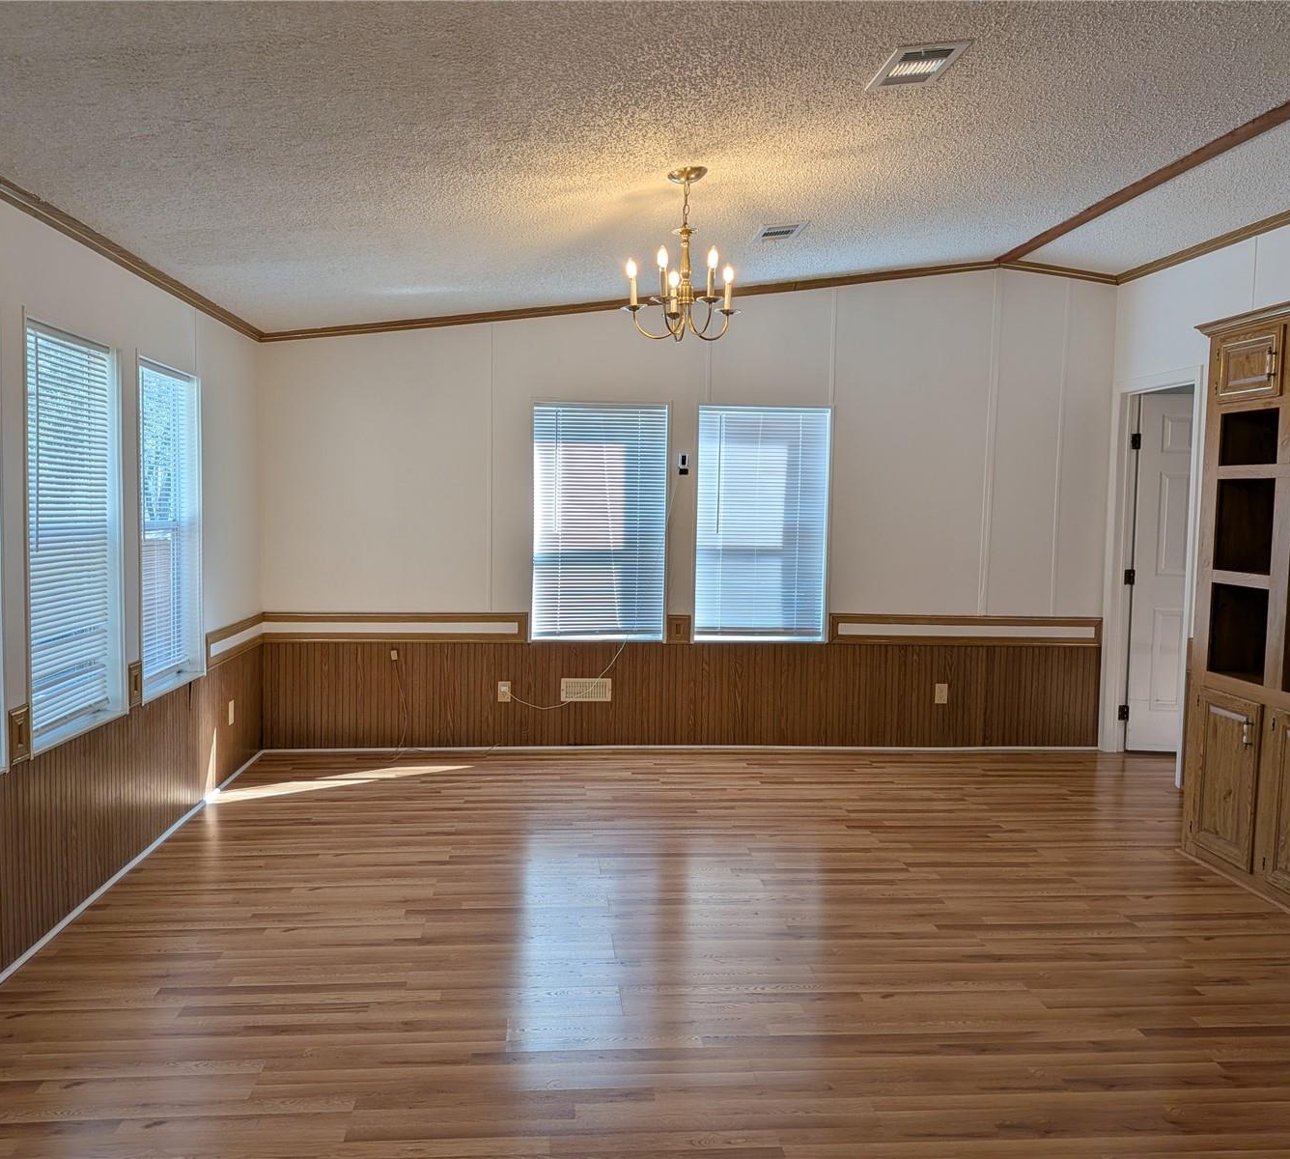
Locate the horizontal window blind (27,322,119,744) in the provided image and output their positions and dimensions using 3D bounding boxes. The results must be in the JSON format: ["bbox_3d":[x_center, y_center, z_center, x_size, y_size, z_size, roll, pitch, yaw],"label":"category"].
[{"bbox_3d":[-1.926,-0.183,3.598,0.050,1.285,0.670,1,4,-5],"label":"horizontal window blind"}]

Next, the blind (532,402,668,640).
[{"bbox_3d":[-0.251,-0.321,5.973,0.740,1.297,0.050,1,4,-5],"label":"blind"}]

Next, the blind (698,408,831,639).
[{"bbox_3d":[0.668,-0.314,6.054,0.757,1.304,0.050,1,4,-5],"label":"blind"}]

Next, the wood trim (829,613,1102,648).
[{"bbox_3d":[1.853,0.296,6.157,1.606,0.176,0.026,1,4,-5],"label":"wood trim"}]

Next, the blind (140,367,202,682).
[{"bbox_3d":[-2.004,-0.252,4.492,0.050,1.275,0.700,1,4,-5],"label":"blind"}]

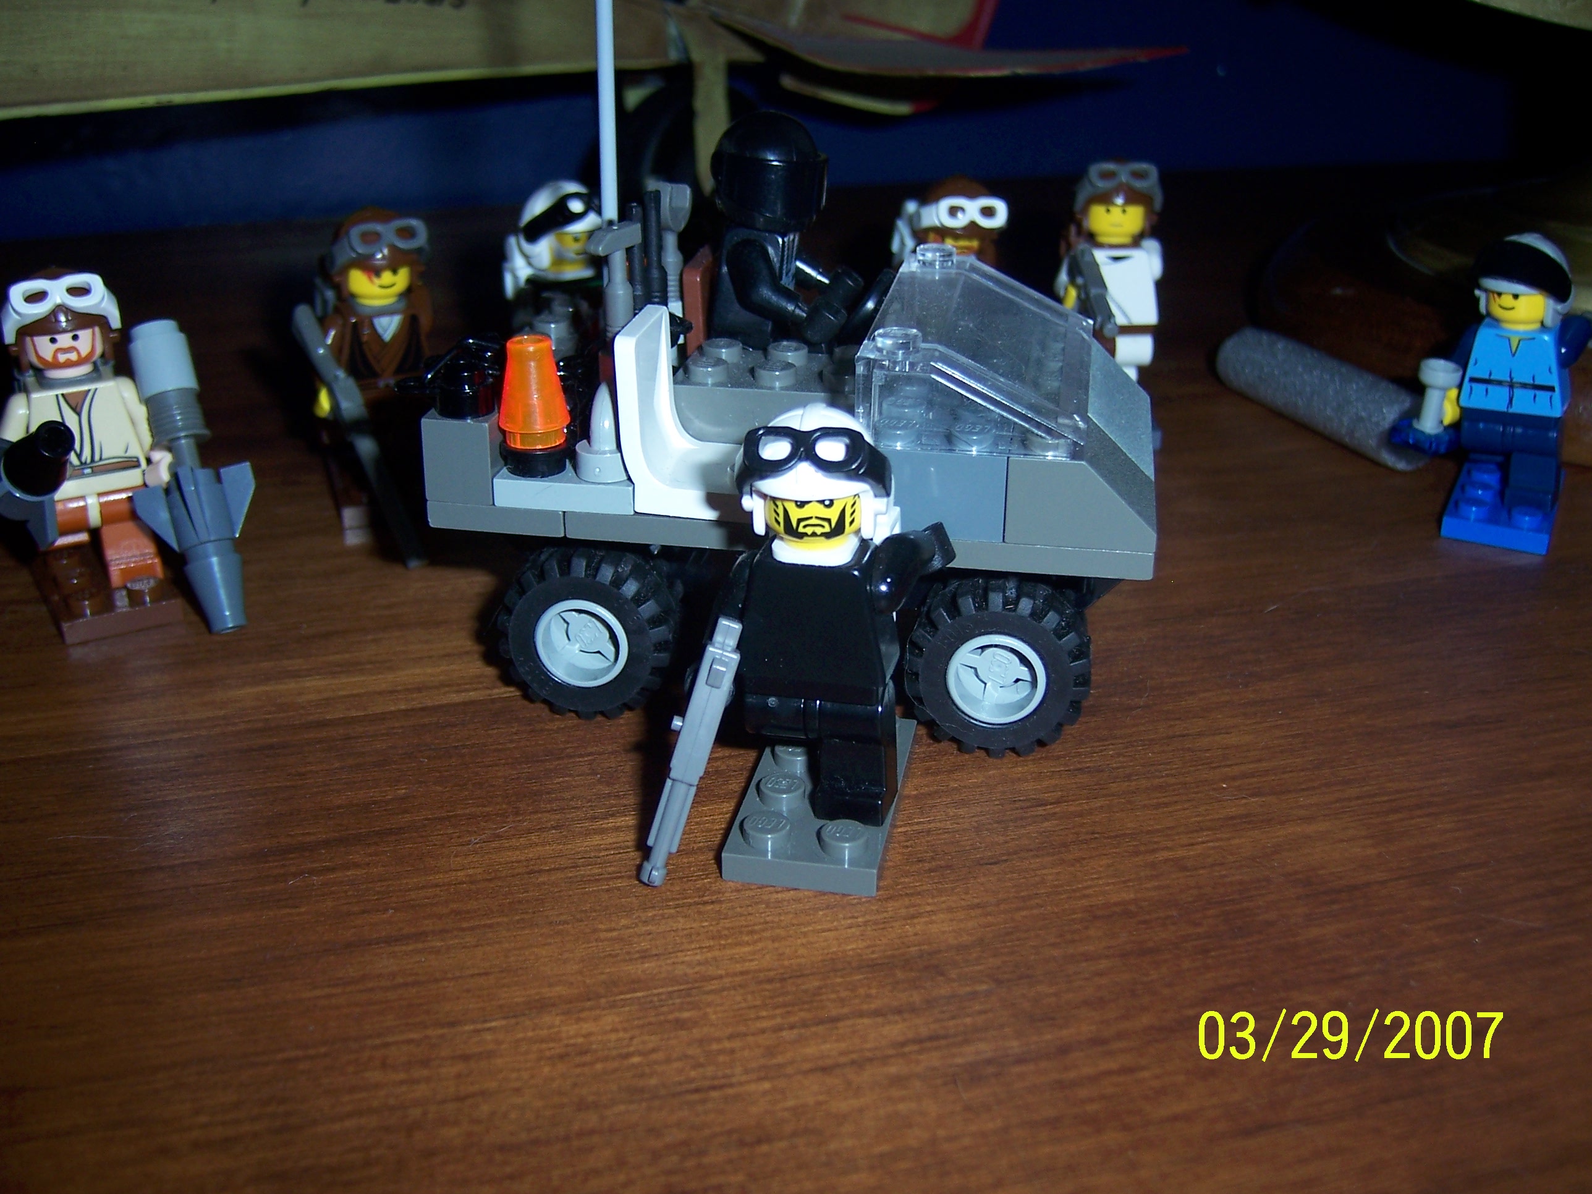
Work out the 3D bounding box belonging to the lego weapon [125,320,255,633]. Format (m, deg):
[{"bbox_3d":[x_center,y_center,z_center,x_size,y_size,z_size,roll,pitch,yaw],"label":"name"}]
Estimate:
[{"bbox_3d":[-0.081,-0.016,0.222,0.016,0.043,0.016,-13,-1,-28],"label":"lego weapon"}]

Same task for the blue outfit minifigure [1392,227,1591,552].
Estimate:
[{"bbox_3d":[0.112,-0.035,0.260,0.026,0.046,0.033,12,27,24],"label":"blue outfit minifigure"}]

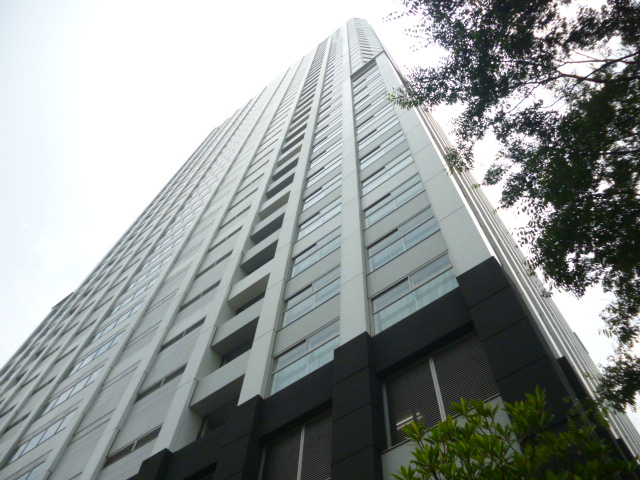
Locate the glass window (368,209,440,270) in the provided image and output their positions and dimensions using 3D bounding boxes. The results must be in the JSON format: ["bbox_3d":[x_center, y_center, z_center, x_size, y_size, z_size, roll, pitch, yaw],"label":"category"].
[{"bbox_3d":[2.877,-0.001,18.092,2.805,1.910,0.160,-34,-69,18],"label":"glass window"}]

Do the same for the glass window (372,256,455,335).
[{"bbox_3d":[2.548,1.457,14.216,2.694,1.665,0.150,-34,-69,18],"label":"glass window"}]

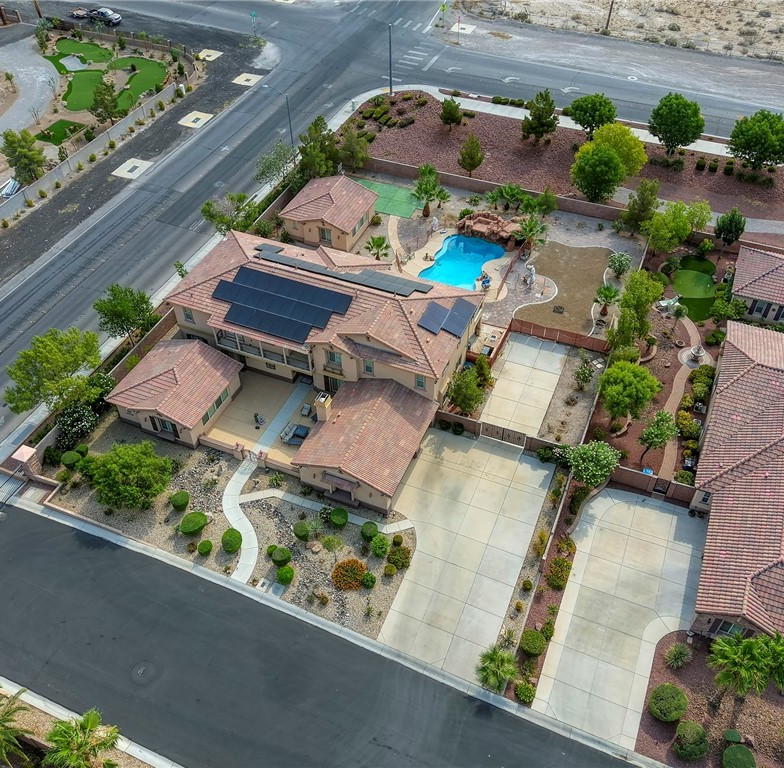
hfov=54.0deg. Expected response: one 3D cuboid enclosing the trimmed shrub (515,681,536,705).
[{"bbox_3d":[8.232,18.917,47.132,1.220,1.250,1.220,0,45,0],"label":"trimmed shrub"}]

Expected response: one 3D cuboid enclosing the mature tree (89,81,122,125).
[{"bbox_3d":[-35.288,-34.569,94.927,3.850,5.350,3.850,17,48,16],"label":"mature tree"}]

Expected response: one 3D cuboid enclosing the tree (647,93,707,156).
[{"bbox_3d":[33.647,-30.451,91.439,6.260,7.910,6.260,0,46,0],"label":"tree"}]

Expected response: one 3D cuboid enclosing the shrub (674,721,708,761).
[{"bbox_3d":[17.763,21.189,45.759,2.000,2.000,2.000,0,46,0],"label":"shrub"}]

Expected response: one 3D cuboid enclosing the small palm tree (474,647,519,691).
[{"bbox_3d":[6.526,17.888,48.149,2.620,3.230,2.620,0,46,0],"label":"small palm tree"}]

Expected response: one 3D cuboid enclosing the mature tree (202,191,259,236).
[{"bbox_3d":[-16.807,-17.465,80.630,5.800,5.000,5.800,0,45,0],"label":"mature tree"}]

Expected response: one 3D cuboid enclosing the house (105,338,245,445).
[{"bbox_3d":[-17.639,0.361,63.063,8.200,4.200,7.740,16,48,16],"label":"house"}]

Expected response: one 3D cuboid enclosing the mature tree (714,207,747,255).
[{"bbox_3d":[33.700,-14.937,77.088,2.750,5.900,2.750,0,45,0],"label":"mature tree"}]

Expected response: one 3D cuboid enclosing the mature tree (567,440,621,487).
[{"bbox_3d":[15.075,6.598,58.202,3.910,4.390,3.910,0,46,0],"label":"mature tree"}]

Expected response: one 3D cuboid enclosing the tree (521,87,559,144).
[{"bbox_3d":[18.217,-32.747,94.311,4.200,6.600,4.200,0,45,0],"label":"tree"}]

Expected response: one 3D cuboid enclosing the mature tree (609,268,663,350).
[{"bbox_3d":[20.907,-6.091,66.409,4.000,8.000,4.000,16,48,16],"label":"mature tree"}]

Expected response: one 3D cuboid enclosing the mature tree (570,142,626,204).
[{"bbox_3d":[21.807,-22.223,81.470,5.690,6.550,5.690,17,48,16],"label":"mature tree"}]

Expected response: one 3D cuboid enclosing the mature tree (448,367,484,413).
[{"bbox_3d":[6.011,0.699,62.011,2.870,5.000,2.870,0,46,0],"label":"mature tree"}]

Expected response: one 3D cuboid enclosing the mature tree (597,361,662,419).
[{"bbox_3d":[18.843,1.012,61.460,4.850,5.900,4.850,0,45,0],"label":"mature tree"}]

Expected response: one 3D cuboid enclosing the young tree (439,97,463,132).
[{"bbox_3d":[7.370,-33.425,95.562,2.720,4.400,2.720,0,46,0],"label":"young tree"}]

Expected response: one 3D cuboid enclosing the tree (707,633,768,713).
[{"bbox_3d":[20.382,17.246,45.490,3.500,5.500,3.500,16,48,16],"label":"tree"}]

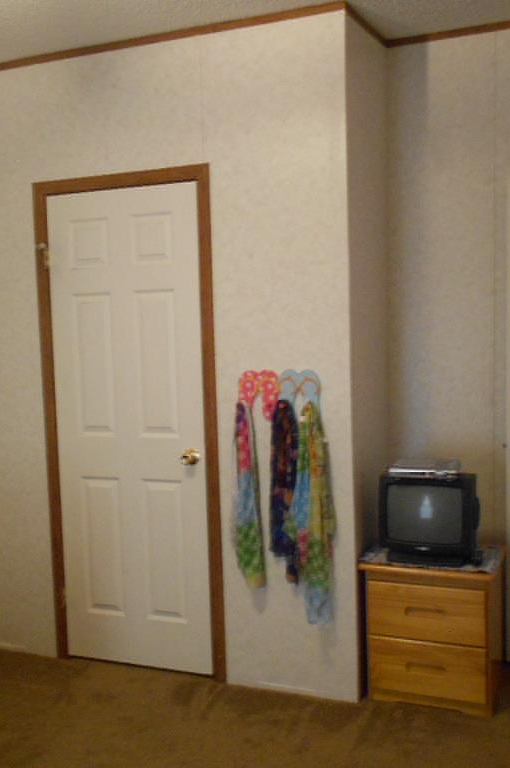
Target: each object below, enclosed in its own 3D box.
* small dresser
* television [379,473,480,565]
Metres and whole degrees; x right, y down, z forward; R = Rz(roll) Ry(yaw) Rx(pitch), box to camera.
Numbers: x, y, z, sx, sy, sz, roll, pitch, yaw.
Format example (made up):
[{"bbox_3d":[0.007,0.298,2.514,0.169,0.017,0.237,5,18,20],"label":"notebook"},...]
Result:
[{"bbox_3d":[0.708,0.934,3.057,0.508,0.538,0.404,0,5,22],"label":"small dresser"},{"bbox_3d":[0.705,0.501,3.038,0.346,0.329,0.358,0,5,21],"label":"television"}]

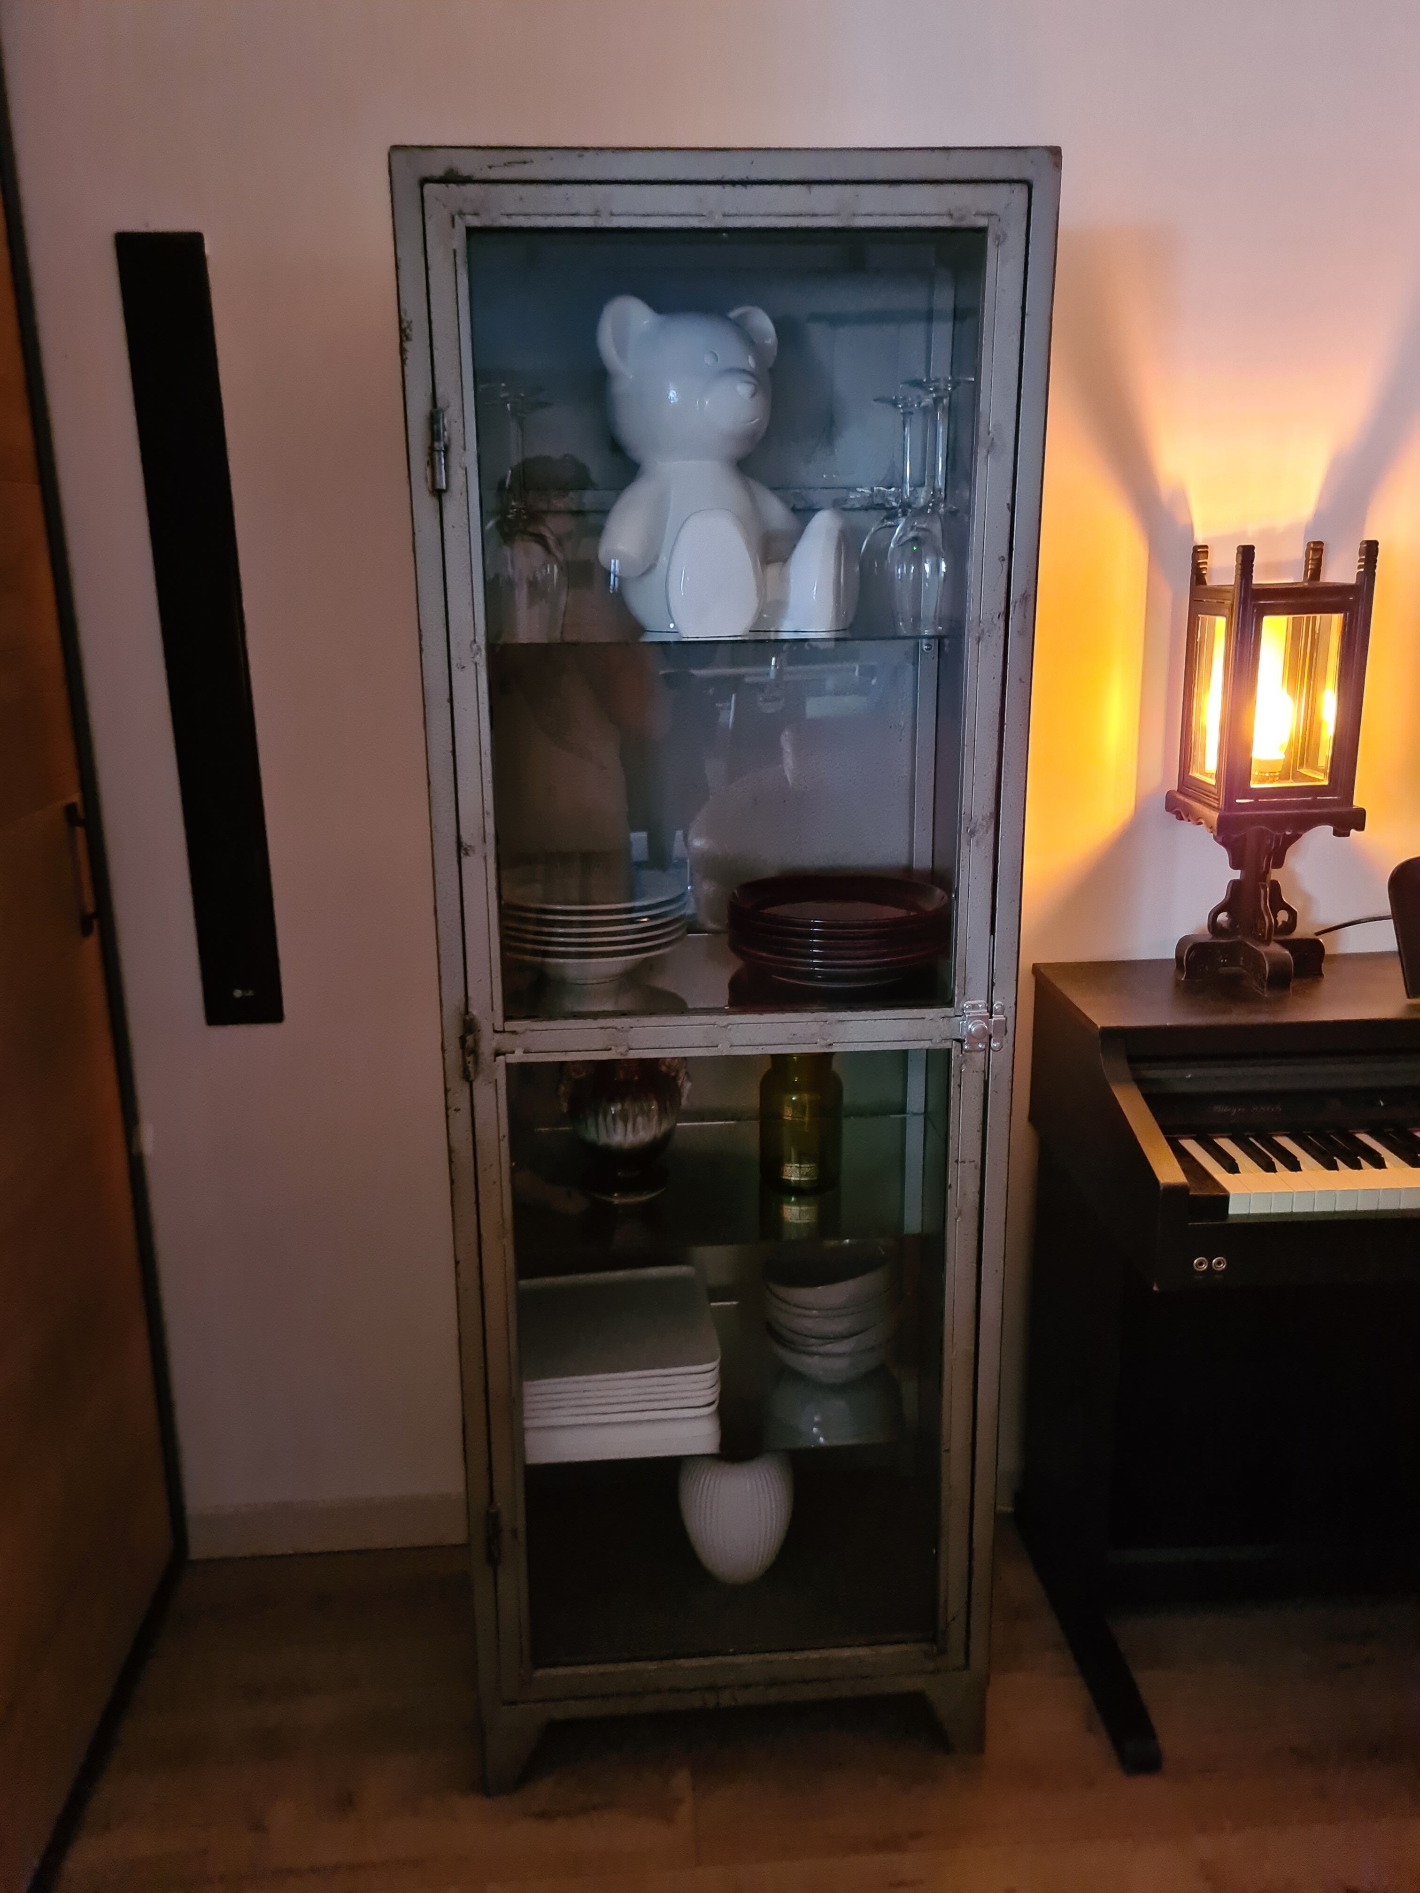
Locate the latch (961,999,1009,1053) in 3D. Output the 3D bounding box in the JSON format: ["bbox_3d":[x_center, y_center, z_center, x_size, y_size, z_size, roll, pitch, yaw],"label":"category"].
[{"bbox_3d":[0.287,0.086,1.481,0.050,0.056,0.020,-2,14,-4],"label":"latch"}]

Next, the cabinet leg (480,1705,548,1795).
[{"bbox_3d":[-0.227,0.932,1.695,0.077,0.115,0.070,-2,14,-4],"label":"cabinet leg"}]

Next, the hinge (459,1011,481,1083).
[{"bbox_3d":[-0.244,0.103,1.445,0.018,0.072,0.016,-2,14,-4],"label":"hinge"}]

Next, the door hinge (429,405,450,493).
[{"bbox_3d":[-0.248,-0.455,1.302,0.018,0.074,0.016,-2,14,-4],"label":"door hinge"}]

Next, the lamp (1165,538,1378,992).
[{"bbox_3d":[0.708,-0.227,1.811,0.186,0.553,0.184,-1,14,-2],"label":"lamp"}]

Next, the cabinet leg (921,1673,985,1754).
[{"bbox_3d":[0.290,0.911,1.733,0.076,0.115,0.070,-2,14,-4],"label":"cabinet leg"}]

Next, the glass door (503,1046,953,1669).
[{"bbox_3d":[0.025,0.469,1.567,0.466,0.737,0.022,-2,14,-4],"label":"glass door"}]

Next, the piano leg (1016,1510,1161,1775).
[{"bbox_3d":[0.503,0.895,1.930,0.045,0.054,0.500,-1,14,-2],"label":"piano leg"}]

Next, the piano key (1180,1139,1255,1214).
[{"bbox_3d":[0.569,0.258,1.606,0.023,0.022,0.150,-1,14,-2],"label":"piano key"}]

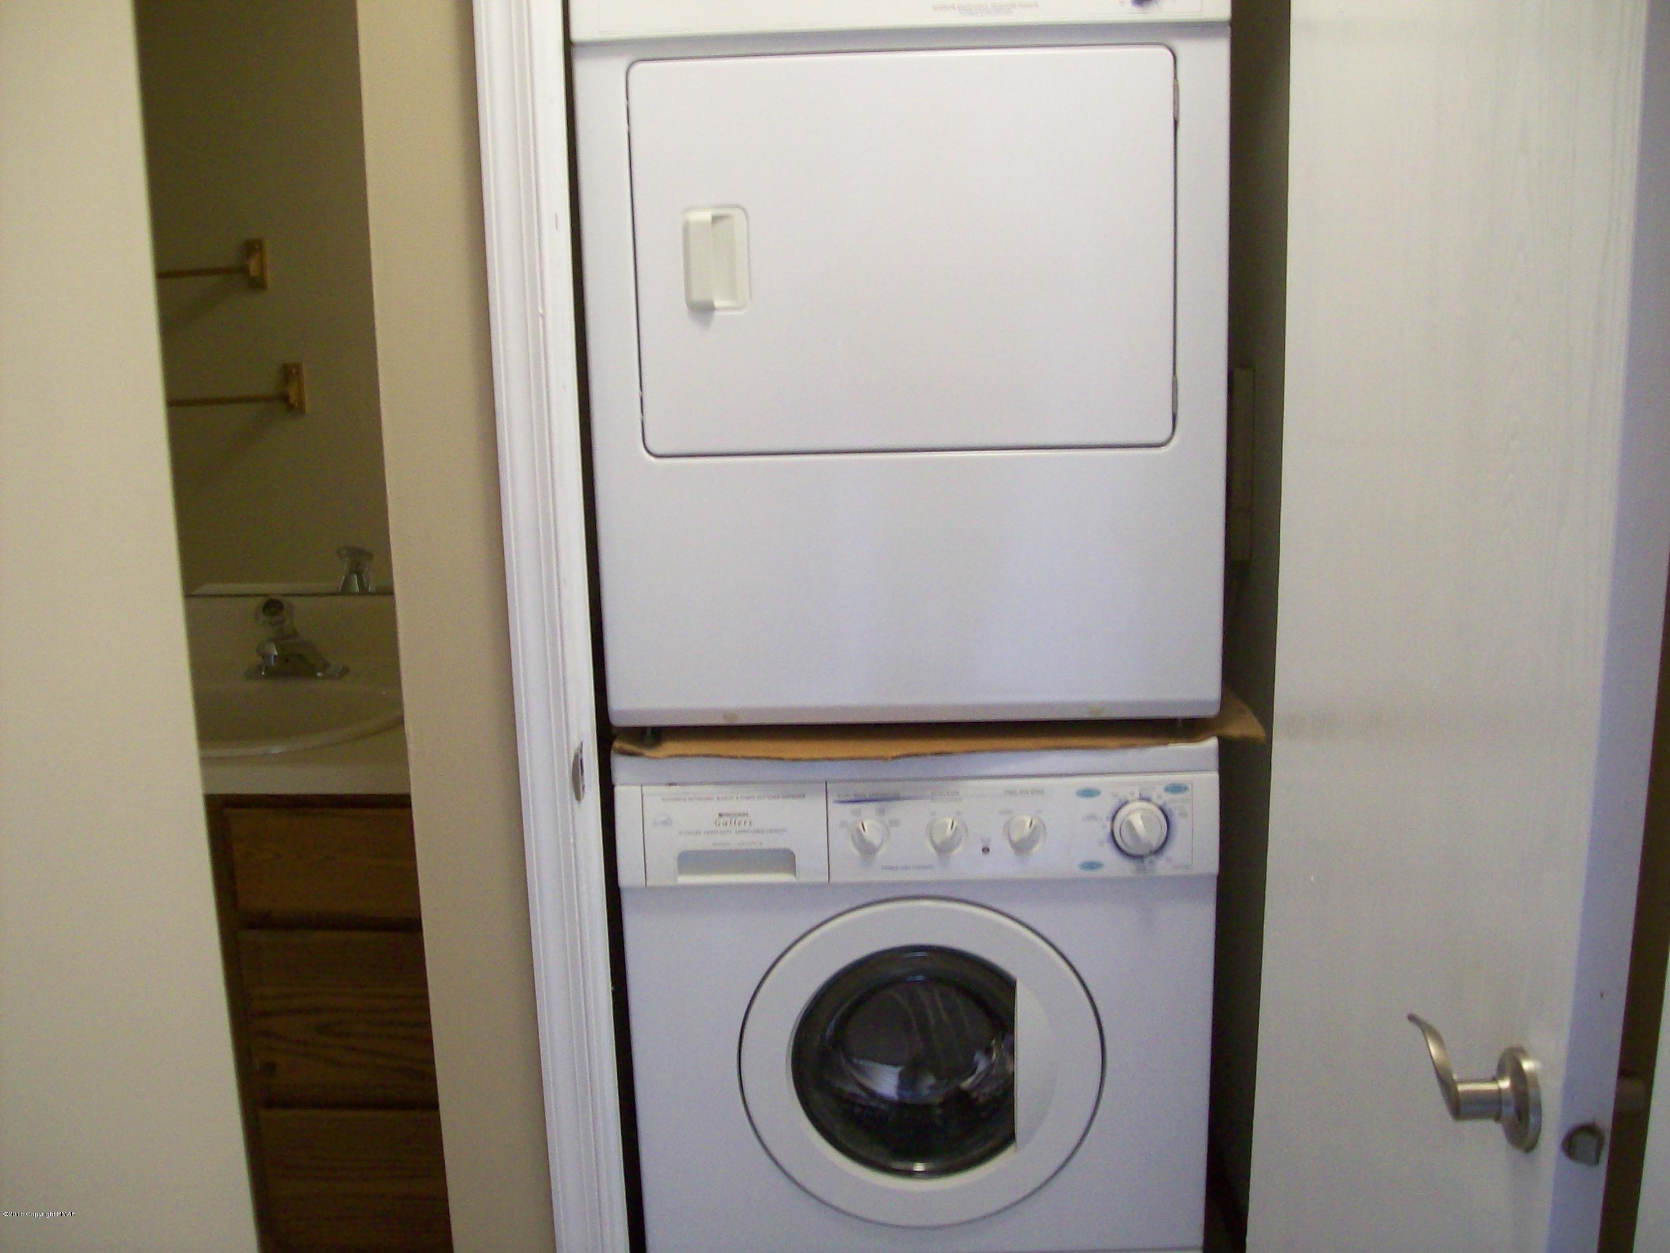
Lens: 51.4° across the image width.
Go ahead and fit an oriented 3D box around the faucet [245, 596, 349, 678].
[{"bbox_3d":[-0.806,0.019,2.545,0.150,0.120,0.142,-1,12,2],"label":"faucet"}]

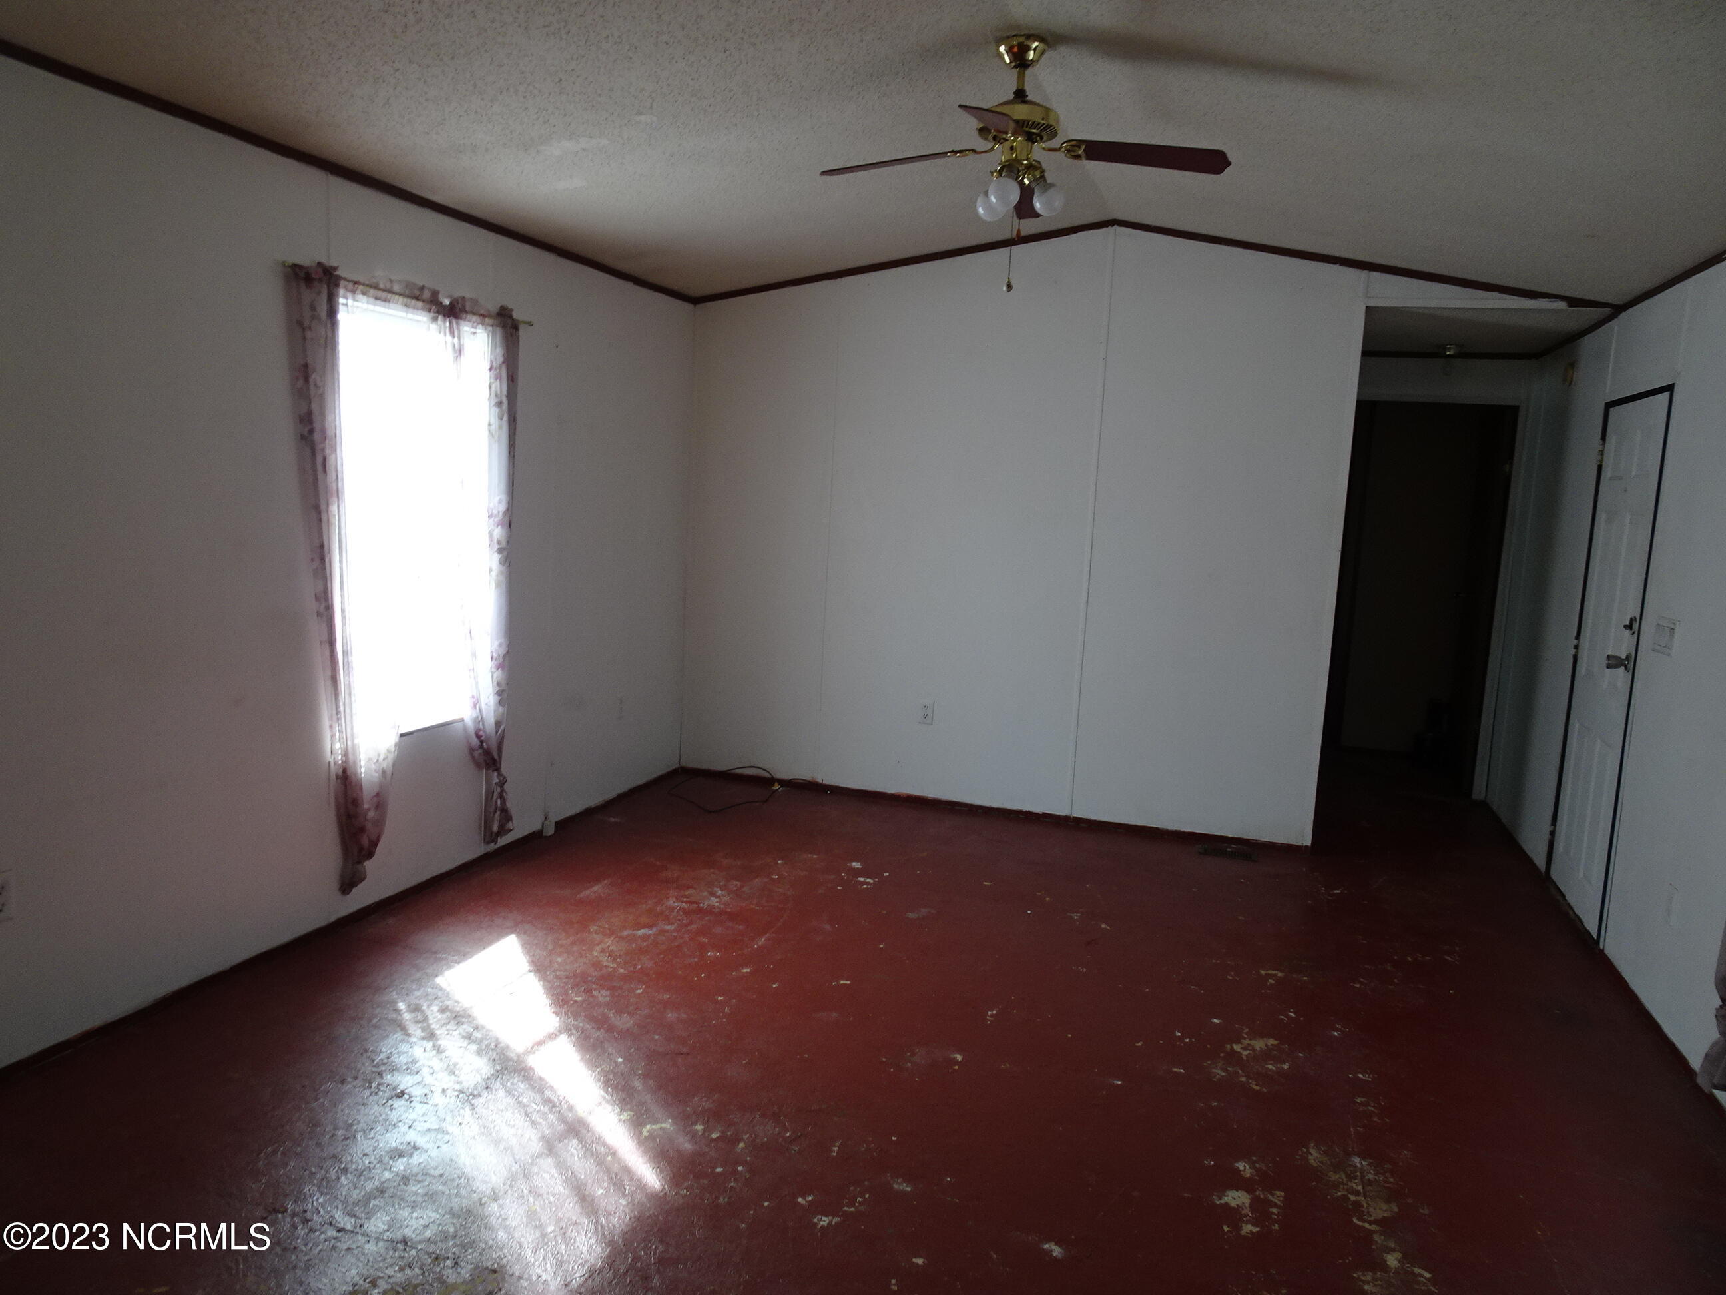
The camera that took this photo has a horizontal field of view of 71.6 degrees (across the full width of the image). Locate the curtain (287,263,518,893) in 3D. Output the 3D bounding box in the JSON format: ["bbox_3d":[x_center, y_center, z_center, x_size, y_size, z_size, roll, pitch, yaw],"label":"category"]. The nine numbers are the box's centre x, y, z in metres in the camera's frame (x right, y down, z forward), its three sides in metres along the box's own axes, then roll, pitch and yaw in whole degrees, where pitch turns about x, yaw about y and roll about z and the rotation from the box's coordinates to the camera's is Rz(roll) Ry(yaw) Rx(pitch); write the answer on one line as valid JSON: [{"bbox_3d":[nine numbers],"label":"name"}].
[{"bbox_3d":[-1.479,-0.179,4.011,0.110,1.955,1.088,5,8,18],"label":"curtain"}]

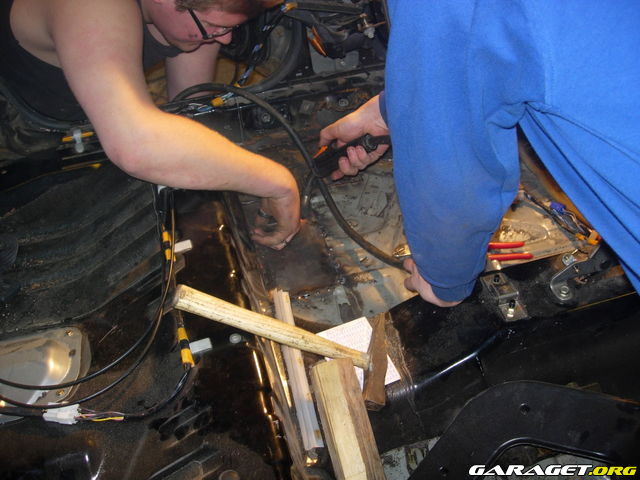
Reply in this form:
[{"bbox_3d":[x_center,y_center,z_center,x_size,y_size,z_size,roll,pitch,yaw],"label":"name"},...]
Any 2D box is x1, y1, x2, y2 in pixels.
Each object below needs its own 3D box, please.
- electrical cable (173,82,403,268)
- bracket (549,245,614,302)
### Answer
[{"bbox_3d":[-0.054,-0.139,1.210,0.515,0.150,0.095,34,62,24],"label":"electrical cable"},{"bbox_3d":[0.393,0.050,1.056,0.090,0.052,0.042,-14,55,-8],"label":"bracket"}]

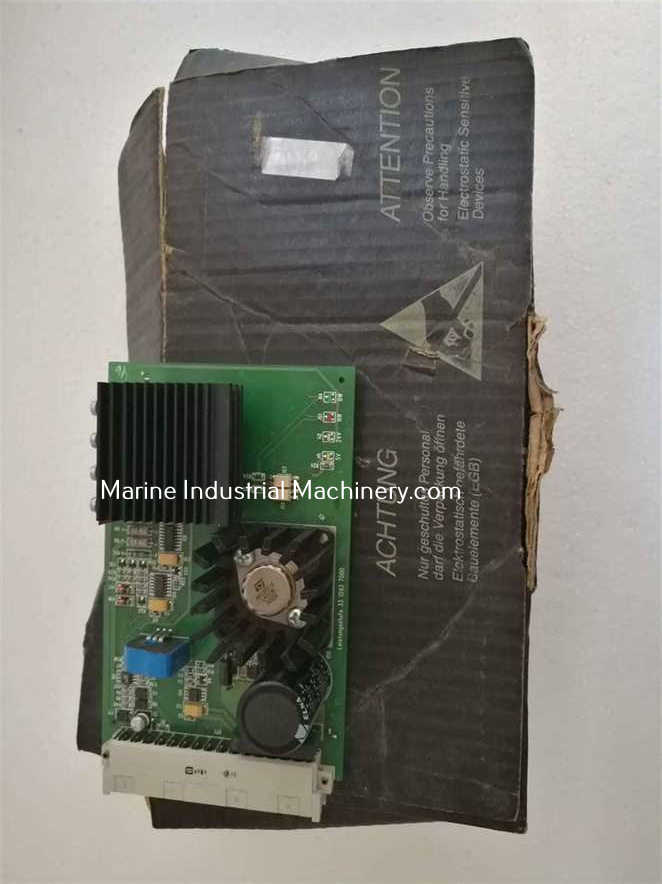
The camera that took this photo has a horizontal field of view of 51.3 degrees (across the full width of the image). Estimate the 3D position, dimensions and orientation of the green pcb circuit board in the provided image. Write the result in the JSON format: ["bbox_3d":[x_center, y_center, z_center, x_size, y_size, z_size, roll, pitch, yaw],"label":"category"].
[{"bbox_3d":[-0.045,0.052,0.258,0.101,0.034,0.165,2,92,9],"label":"green pcb circuit board"}]

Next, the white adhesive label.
[{"bbox_3d":[-0.009,-0.108,0.263,0.036,0.001,0.014,8,93,9],"label":"white adhesive label"}]

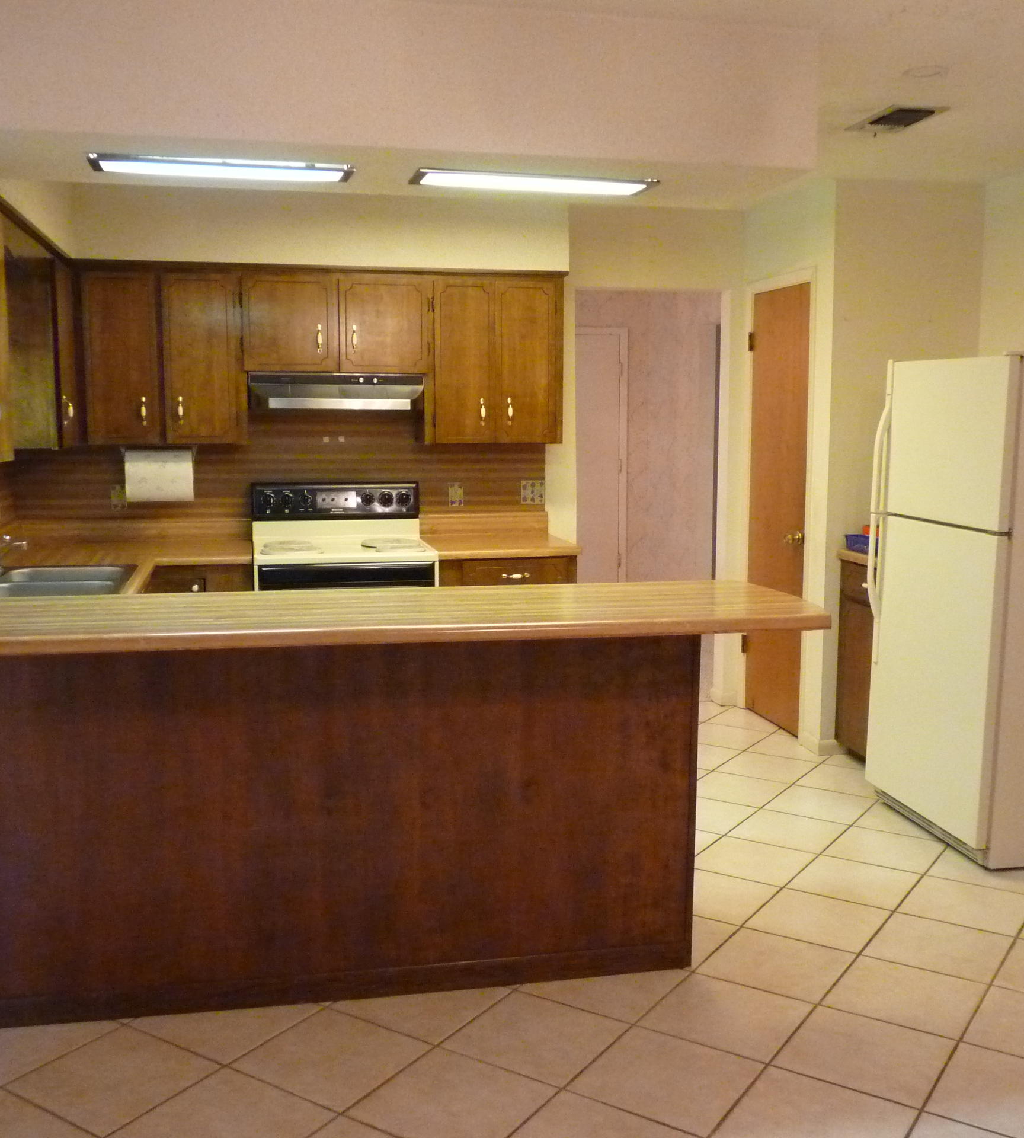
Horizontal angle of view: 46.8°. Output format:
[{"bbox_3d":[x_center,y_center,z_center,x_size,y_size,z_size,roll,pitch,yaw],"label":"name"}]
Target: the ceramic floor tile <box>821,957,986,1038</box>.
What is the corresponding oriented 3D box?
[{"bbox_3d":[0.997,1.080,2.992,0.331,0.010,0.331,4,8,33],"label":"ceramic floor tile"}]

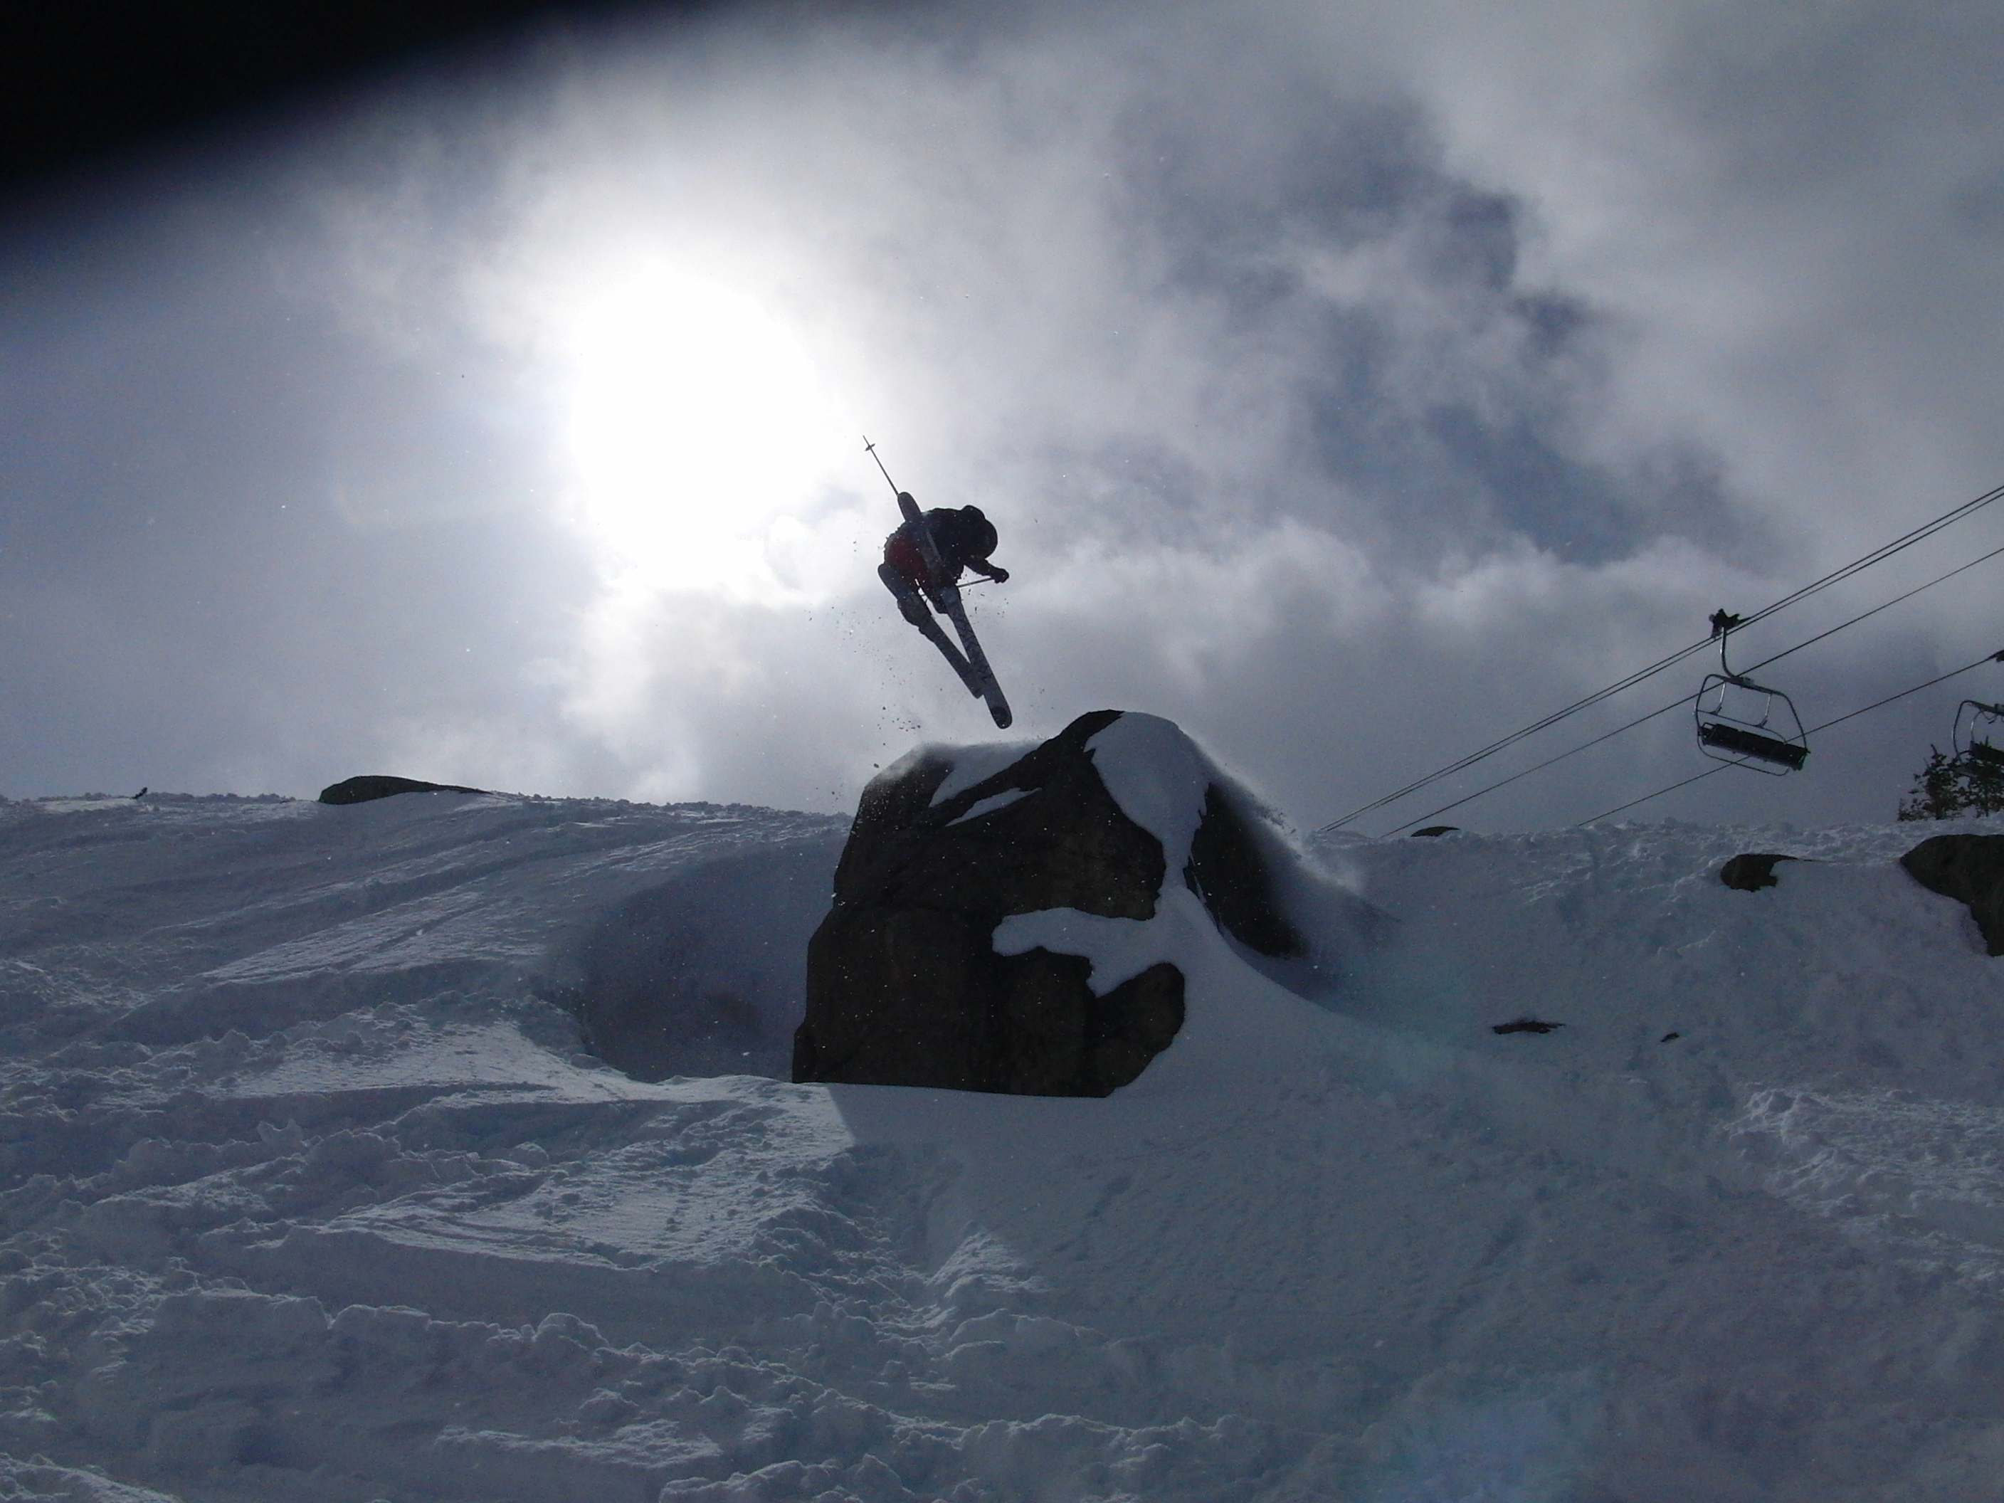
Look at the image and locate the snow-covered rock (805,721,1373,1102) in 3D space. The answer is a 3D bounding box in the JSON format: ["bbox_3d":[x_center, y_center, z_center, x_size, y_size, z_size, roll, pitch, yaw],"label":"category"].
[{"bbox_3d":[0.540,1.000,13.900,3.600,2.500,2.900,0,-14,6],"label":"snow-covered rock"}]

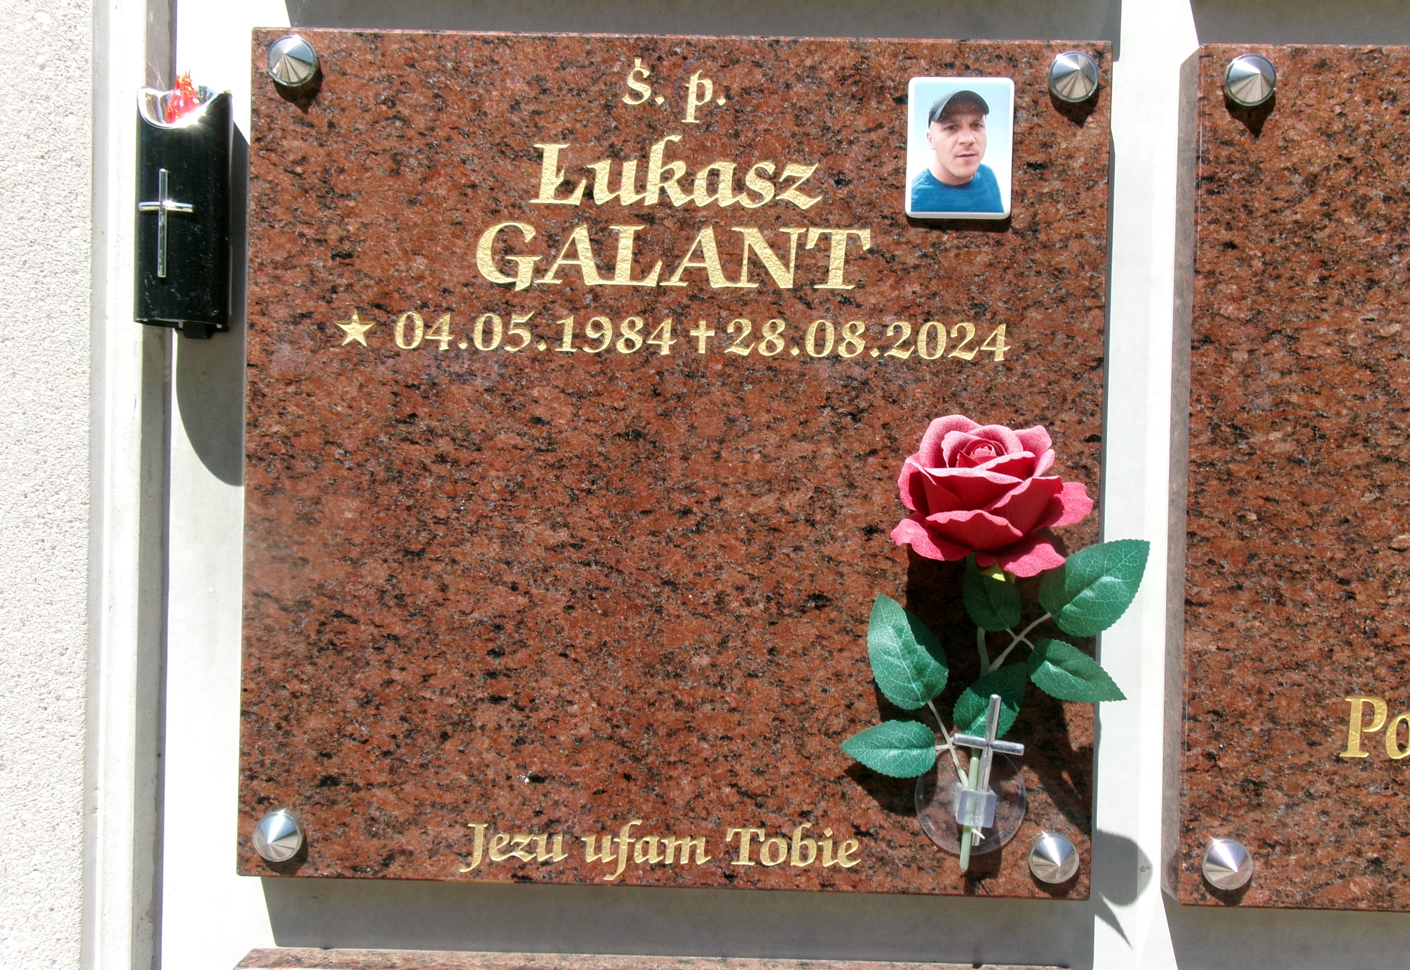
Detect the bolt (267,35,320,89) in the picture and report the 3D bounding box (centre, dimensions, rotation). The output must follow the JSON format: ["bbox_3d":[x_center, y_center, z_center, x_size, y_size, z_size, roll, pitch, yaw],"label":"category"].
[{"bbox_3d":[-0.239,-0.245,0.658,0.029,0.029,0.017,1,0,1],"label":"bolt"}]

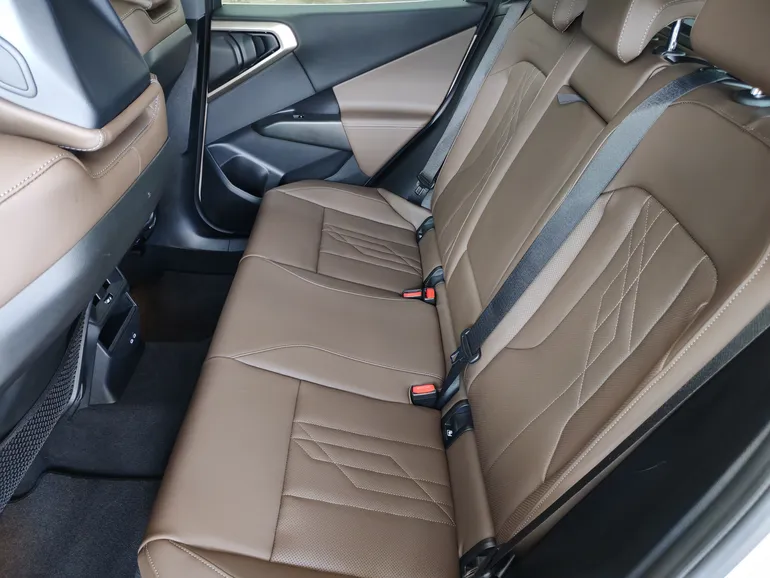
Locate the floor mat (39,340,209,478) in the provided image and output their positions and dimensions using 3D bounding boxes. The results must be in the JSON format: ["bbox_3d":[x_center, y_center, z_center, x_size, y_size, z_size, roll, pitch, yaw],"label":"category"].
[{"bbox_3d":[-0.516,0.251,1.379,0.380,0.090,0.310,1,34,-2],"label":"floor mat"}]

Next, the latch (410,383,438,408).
[{"bbox_3d":[0.076,0.209,1.163,0.052,0.048,0.032,1,34,-2],"label":"latch"}]

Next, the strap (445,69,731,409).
[{"bbox_3d":[0.268,-0.046,0.987,0.055,0.740,0.110,26,36,-8],"label":"strap"}]

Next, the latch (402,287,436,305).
[{"bbox_3d":[0.085,0.019,1.458,0.084,0.042,0.046,1,34,-2],"label":"latch"}]

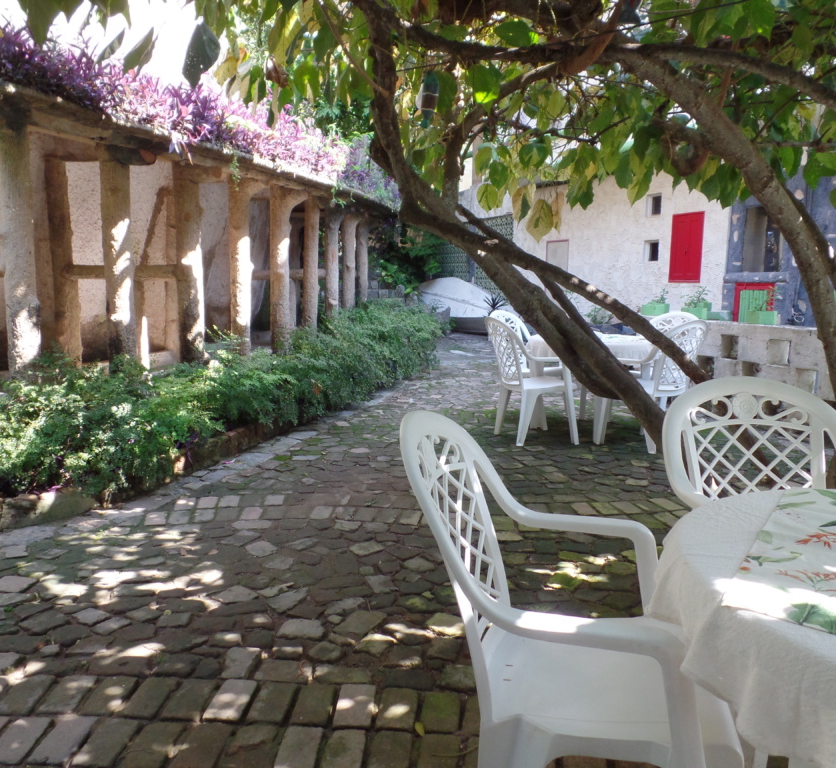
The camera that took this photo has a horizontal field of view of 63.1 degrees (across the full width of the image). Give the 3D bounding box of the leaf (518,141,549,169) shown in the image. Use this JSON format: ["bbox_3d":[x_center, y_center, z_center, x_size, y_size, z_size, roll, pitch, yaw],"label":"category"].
[{"bbox_3d":[0.611,-1.214,3.600,0.155,0.145,0.060,2,9,9],"label":"leaf"}]

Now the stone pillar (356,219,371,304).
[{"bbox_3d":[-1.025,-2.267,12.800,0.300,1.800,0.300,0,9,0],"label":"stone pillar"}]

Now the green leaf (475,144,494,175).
[{"bbox_3d":[0.391,-1.320,4.000,0.115,0.175,0.060,0,9,0],"label":"green leaf"}]

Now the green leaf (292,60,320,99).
[{"bbox_3d":[-0.574,-1.566,3.500,0.140,0.190,0.070,-1,9,-9],"label":"green leaf"}]

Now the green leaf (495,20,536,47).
[{"bbox_3d":[0.444,-1.601,3.100,0.190,0.130,0.070,2,9,7],"label":"green leaf"}]

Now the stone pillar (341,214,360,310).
[{"bbox_3d":[-1.190,-2.108,12.000,0.320,1.820,0.340,0,9,0],"label":"stone pillar"}]

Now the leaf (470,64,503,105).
[{"bbox_3d":[0.322,-1.409,3.200,0.150,0.185,0.060,1,9,5],"label":"leaf"}]

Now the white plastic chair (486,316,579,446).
[{"bbox_3d":[0.797,-0.038,4.882,0.561,0.893,0.547,-2,9,-16],"label":"white plastic chair"}]

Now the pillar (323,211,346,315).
[{"bbox_3d":[-1.387,-1.985,11.300,0.340,1.880,0.360,0,9,0],"label":"pillar"}]

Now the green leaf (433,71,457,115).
[{"bbox_3d":[0.136,-1.494,3.500,0.130,0.230,0.060,0,9,0],"label":"green leaf"}]

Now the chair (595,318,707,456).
[{"bbox_3d":[1.658,-0.007,4.746,0.547,0.893,0.561,-5,10,-34],"label":"chair"}]

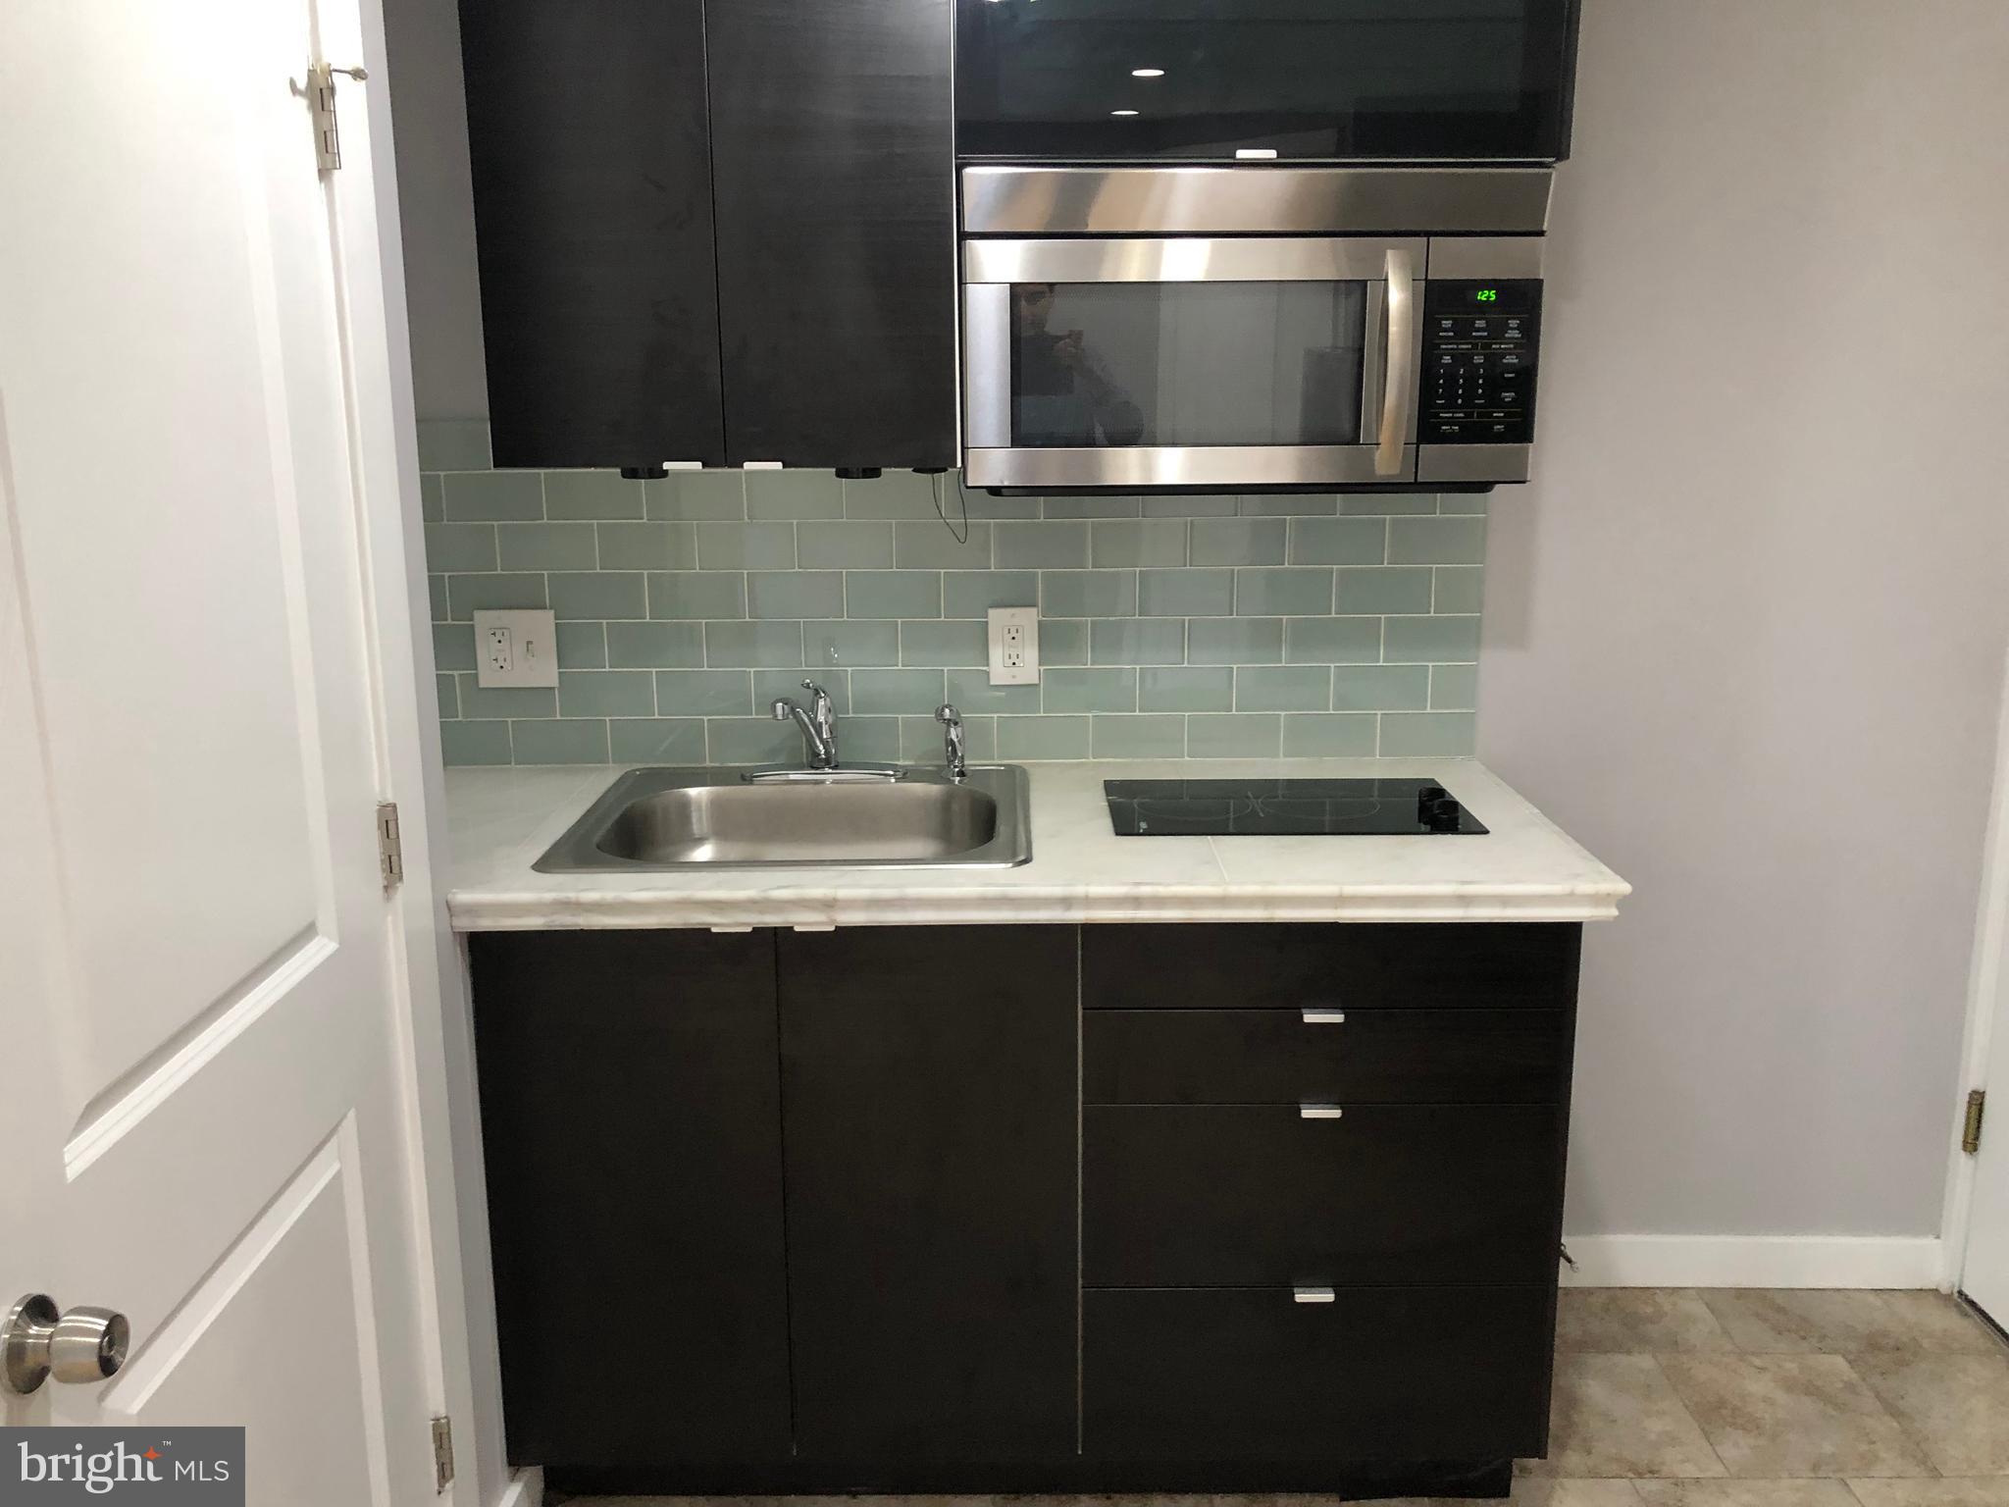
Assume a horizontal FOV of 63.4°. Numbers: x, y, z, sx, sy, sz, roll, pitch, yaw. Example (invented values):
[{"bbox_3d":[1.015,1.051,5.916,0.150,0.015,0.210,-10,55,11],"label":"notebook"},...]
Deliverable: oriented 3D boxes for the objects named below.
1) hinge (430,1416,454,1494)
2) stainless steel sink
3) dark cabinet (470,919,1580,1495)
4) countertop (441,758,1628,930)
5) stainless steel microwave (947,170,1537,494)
[{"bbox_3d":[-0.663,0.824,1.914,0.022,0.098,0.032,0,13,0],"label":"hinge"},{"bbox_3d":[-0.280,0.164,2.349,0.636,0.169,0.563,0,13,0],"label":"stainless steel sink"},{"bbox_3d":[0.029,0.572,2.415,1.376,0.892,0.660,0,13,0],"label":"dark cabinet"},{"bbox_3d":[-0.015,0.115,2.306,1.552,0.050,0.680,0,13,0],"label":"countertop"},{"bbox_3d":[0.325,-0.586,2.288,0.754,0.410,0.405,0,13,0],"label":"stainless steel microwave"}]

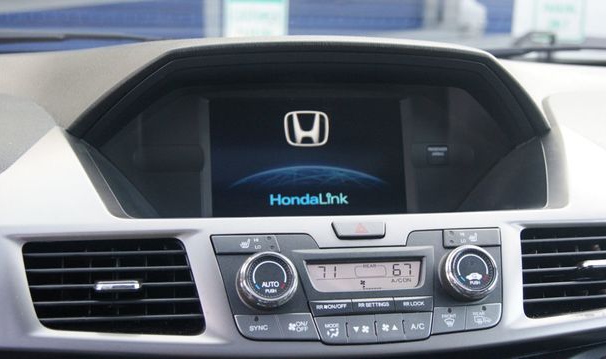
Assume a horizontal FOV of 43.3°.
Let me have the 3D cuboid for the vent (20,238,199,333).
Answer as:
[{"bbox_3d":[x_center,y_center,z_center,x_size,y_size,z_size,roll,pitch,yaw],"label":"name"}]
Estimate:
[{"bbox_3d":[-0.120,0.072,0.487,0.117,0.064,0.031,0,-31,-5],"label":"vent"}]

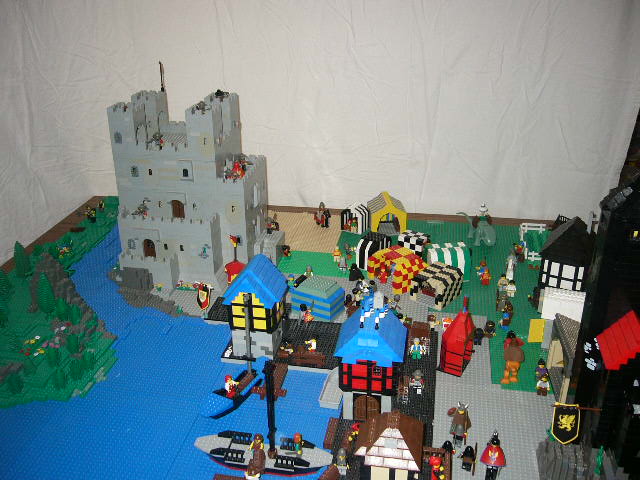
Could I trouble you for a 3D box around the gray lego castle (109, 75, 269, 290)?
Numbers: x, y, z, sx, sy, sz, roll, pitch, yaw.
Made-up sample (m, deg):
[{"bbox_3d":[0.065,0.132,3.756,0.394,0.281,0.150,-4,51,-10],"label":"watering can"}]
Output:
[{"bbox_3d":[-0.315,-0.131,1.606,0.320,0.432,0.276,4,26,10],"label":"gray lego castle"}]

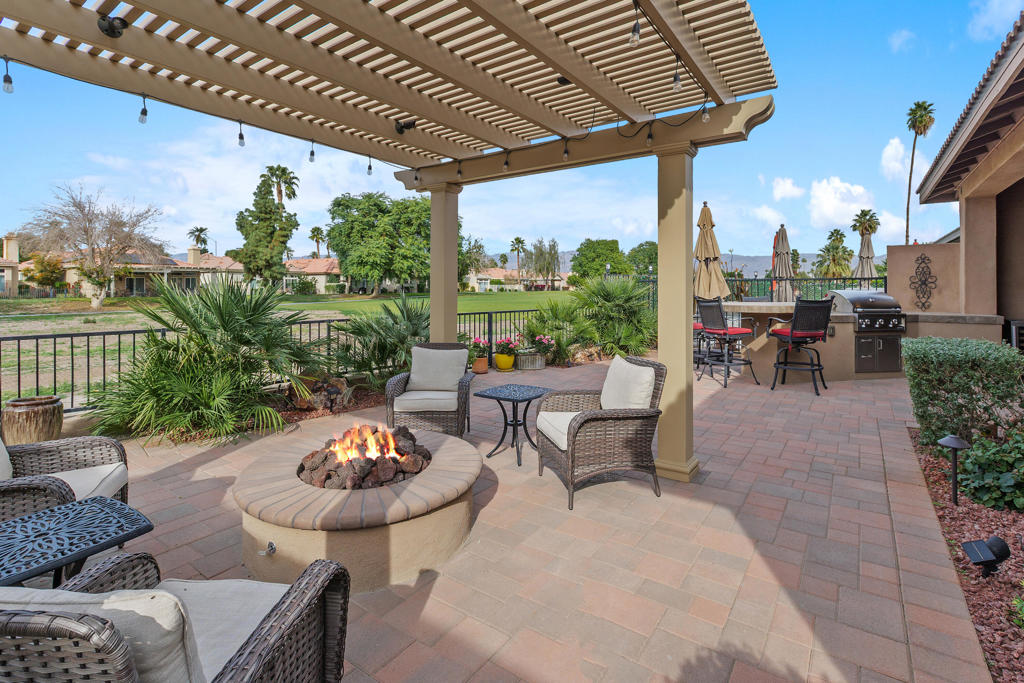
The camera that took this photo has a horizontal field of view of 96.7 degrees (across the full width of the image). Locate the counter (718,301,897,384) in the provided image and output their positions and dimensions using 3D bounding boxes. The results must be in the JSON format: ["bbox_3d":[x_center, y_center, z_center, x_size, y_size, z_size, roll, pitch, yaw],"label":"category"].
[{"bbox_3d":[4.200,0.003,6.575,2.650,1.070,1.000,-1,5,-10],"label":"counter"}]

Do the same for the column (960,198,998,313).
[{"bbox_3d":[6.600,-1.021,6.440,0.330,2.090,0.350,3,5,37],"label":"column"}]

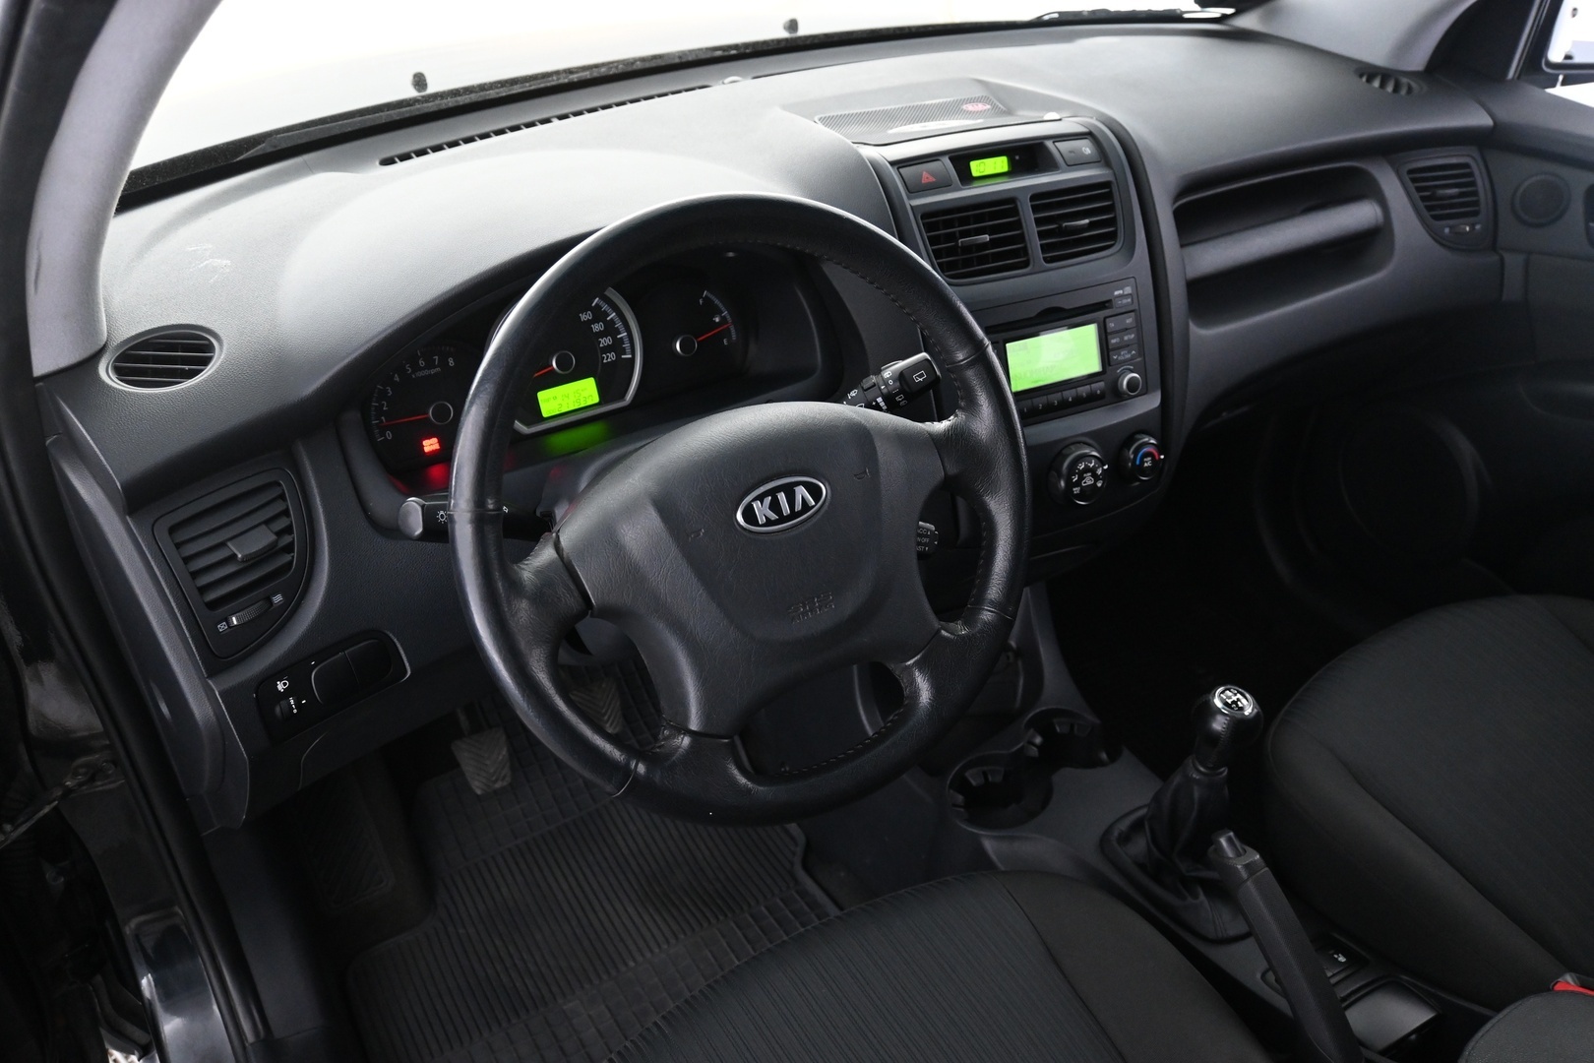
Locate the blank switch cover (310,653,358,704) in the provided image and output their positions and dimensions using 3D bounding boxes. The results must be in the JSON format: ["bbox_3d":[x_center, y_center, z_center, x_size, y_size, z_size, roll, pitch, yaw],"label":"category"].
[{"bbox_3d":[-0.334,0.105,0.922,0.030,0.029,0.012,-28,16,-35],"label":"blank switch cover"}]

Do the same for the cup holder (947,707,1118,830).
[{"bbox_3d":[0.238,0.260,1.300,0.172,0.070,0.108,-19,34,-24],"label":"cup holder"}]

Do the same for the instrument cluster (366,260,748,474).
[{"bbox_3d":[-0.181,-0.141,1.023,0.318,0.126,0.060,-19,12,-24],"label":"instrument cluster"}]

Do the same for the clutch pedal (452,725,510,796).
[{"bbox_3d":[-0.326,0.238,1.335,0.058,0.055,0.025,-19,-4,-24],"label":"clutch pedal"}]

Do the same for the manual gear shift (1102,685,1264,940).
[{"bbox_3d":[0.337,0.213,1.091,0.095,0.222,0.150,-19,34,-24],"label":"manual gear shift"}]

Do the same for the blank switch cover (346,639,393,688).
[{"bbox_3d":[-0.312,0.093,0.940,0.030,0.029,0.012,-28,16,-35],"label":"blank switch cover"}]

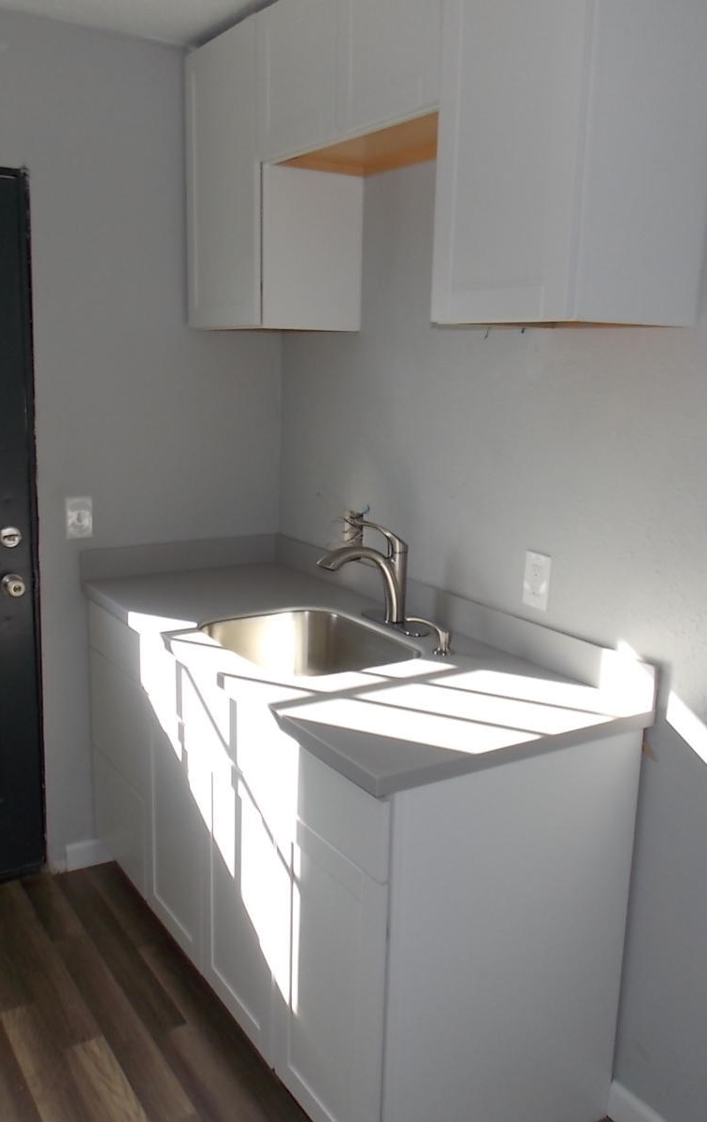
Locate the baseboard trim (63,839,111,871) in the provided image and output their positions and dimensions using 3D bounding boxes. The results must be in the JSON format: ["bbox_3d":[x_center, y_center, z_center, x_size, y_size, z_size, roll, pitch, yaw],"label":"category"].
[{"bbox_3d":[-0.813,0.911,3.092,0.162,0.084,0.014,-6,14,-31],"label":"baseboard trim"}]

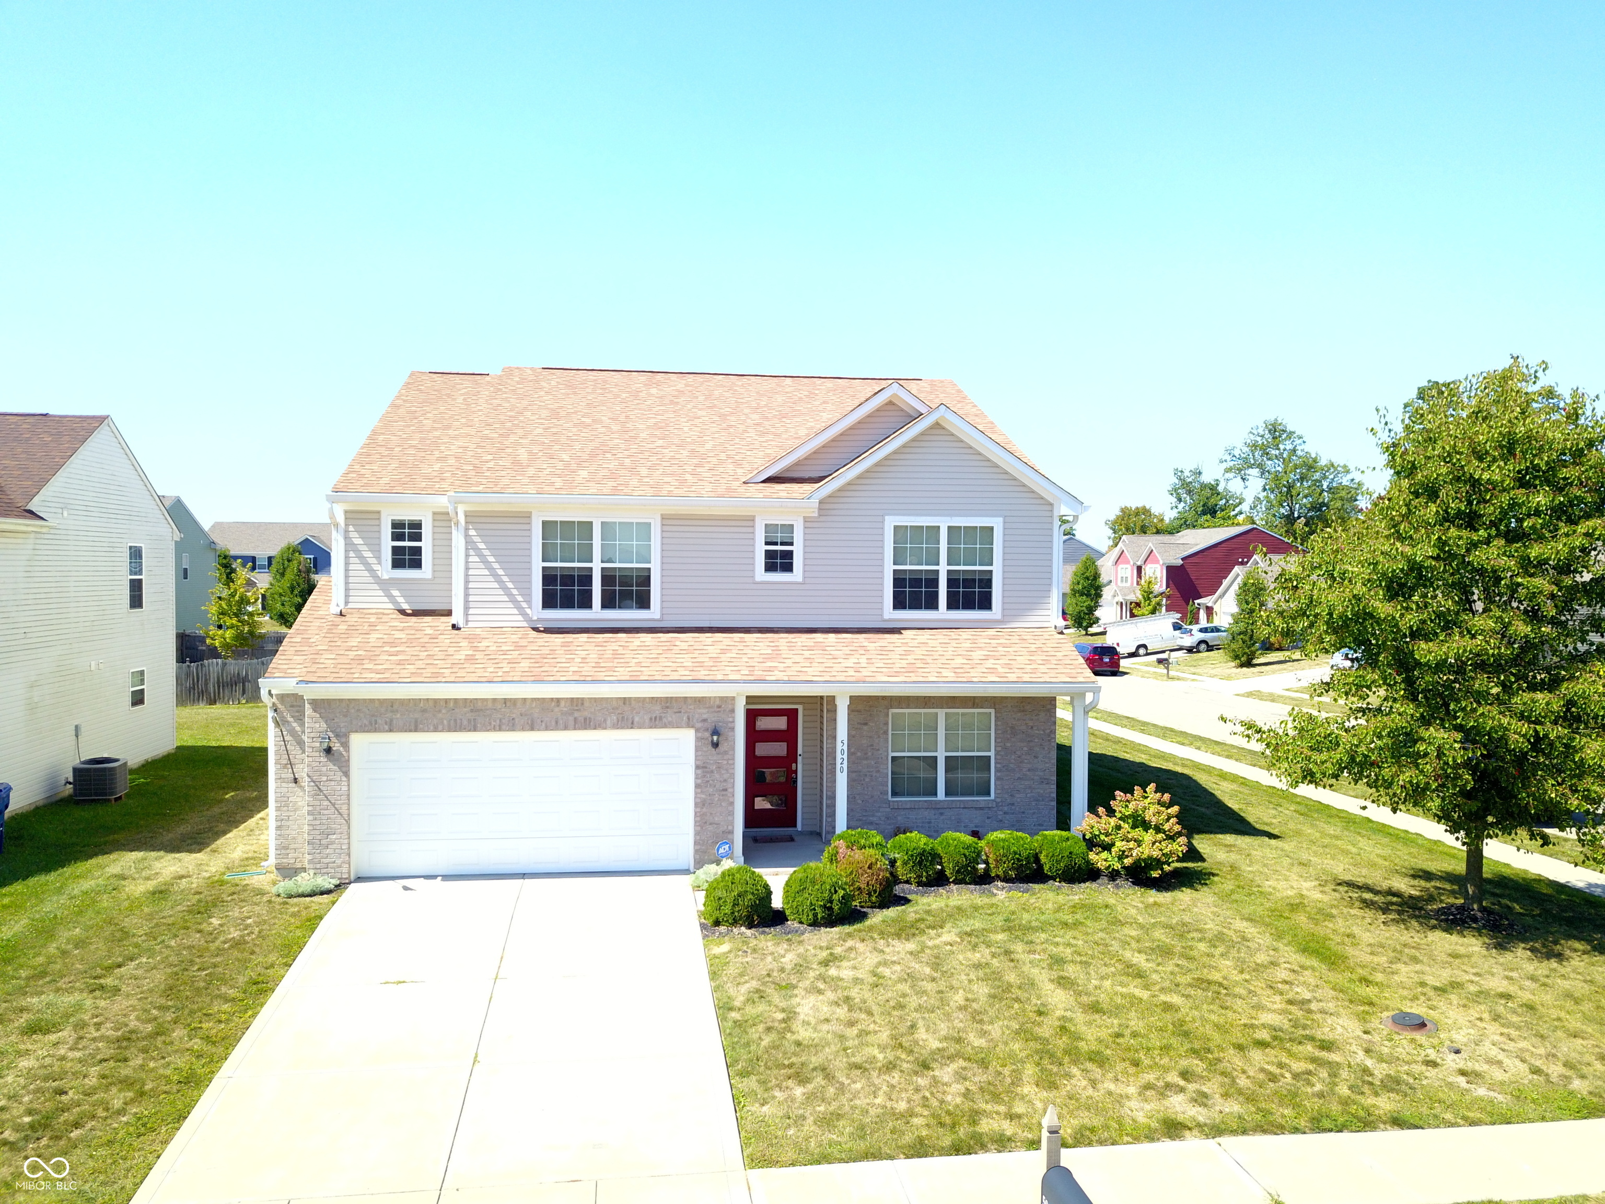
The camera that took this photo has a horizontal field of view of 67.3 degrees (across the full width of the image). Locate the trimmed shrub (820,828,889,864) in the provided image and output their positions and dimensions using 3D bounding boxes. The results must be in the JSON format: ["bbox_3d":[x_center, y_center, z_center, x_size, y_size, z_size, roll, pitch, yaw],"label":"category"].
[{"bbox_3d":[0.770,3.770,18.050,0.970,0.800,0.930,0,2,-7],"label":"trimmed shrub"}]

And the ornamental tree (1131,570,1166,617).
[{"bbox_3d":[23.912,0.434,83.575,2.600,5.130,2.600,0,2,-7],"label":"ornamental tree"}]

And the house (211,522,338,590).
[{"bbox_3d":[-45.175,-3.056,106.457,13.000,8.400,13.500,0,2,-8],"label":"house"}]

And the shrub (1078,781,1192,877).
[{"bbox_3d":[5.030,3.480,18.400,1.650,1.430,1.600,0,2,-7],"label":"shrub"}]

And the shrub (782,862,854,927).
[{"bbox_3d":[0.197,3.826,15.803,0.930,0.830,0.930,0,2,-8],"label":"shrub"}]

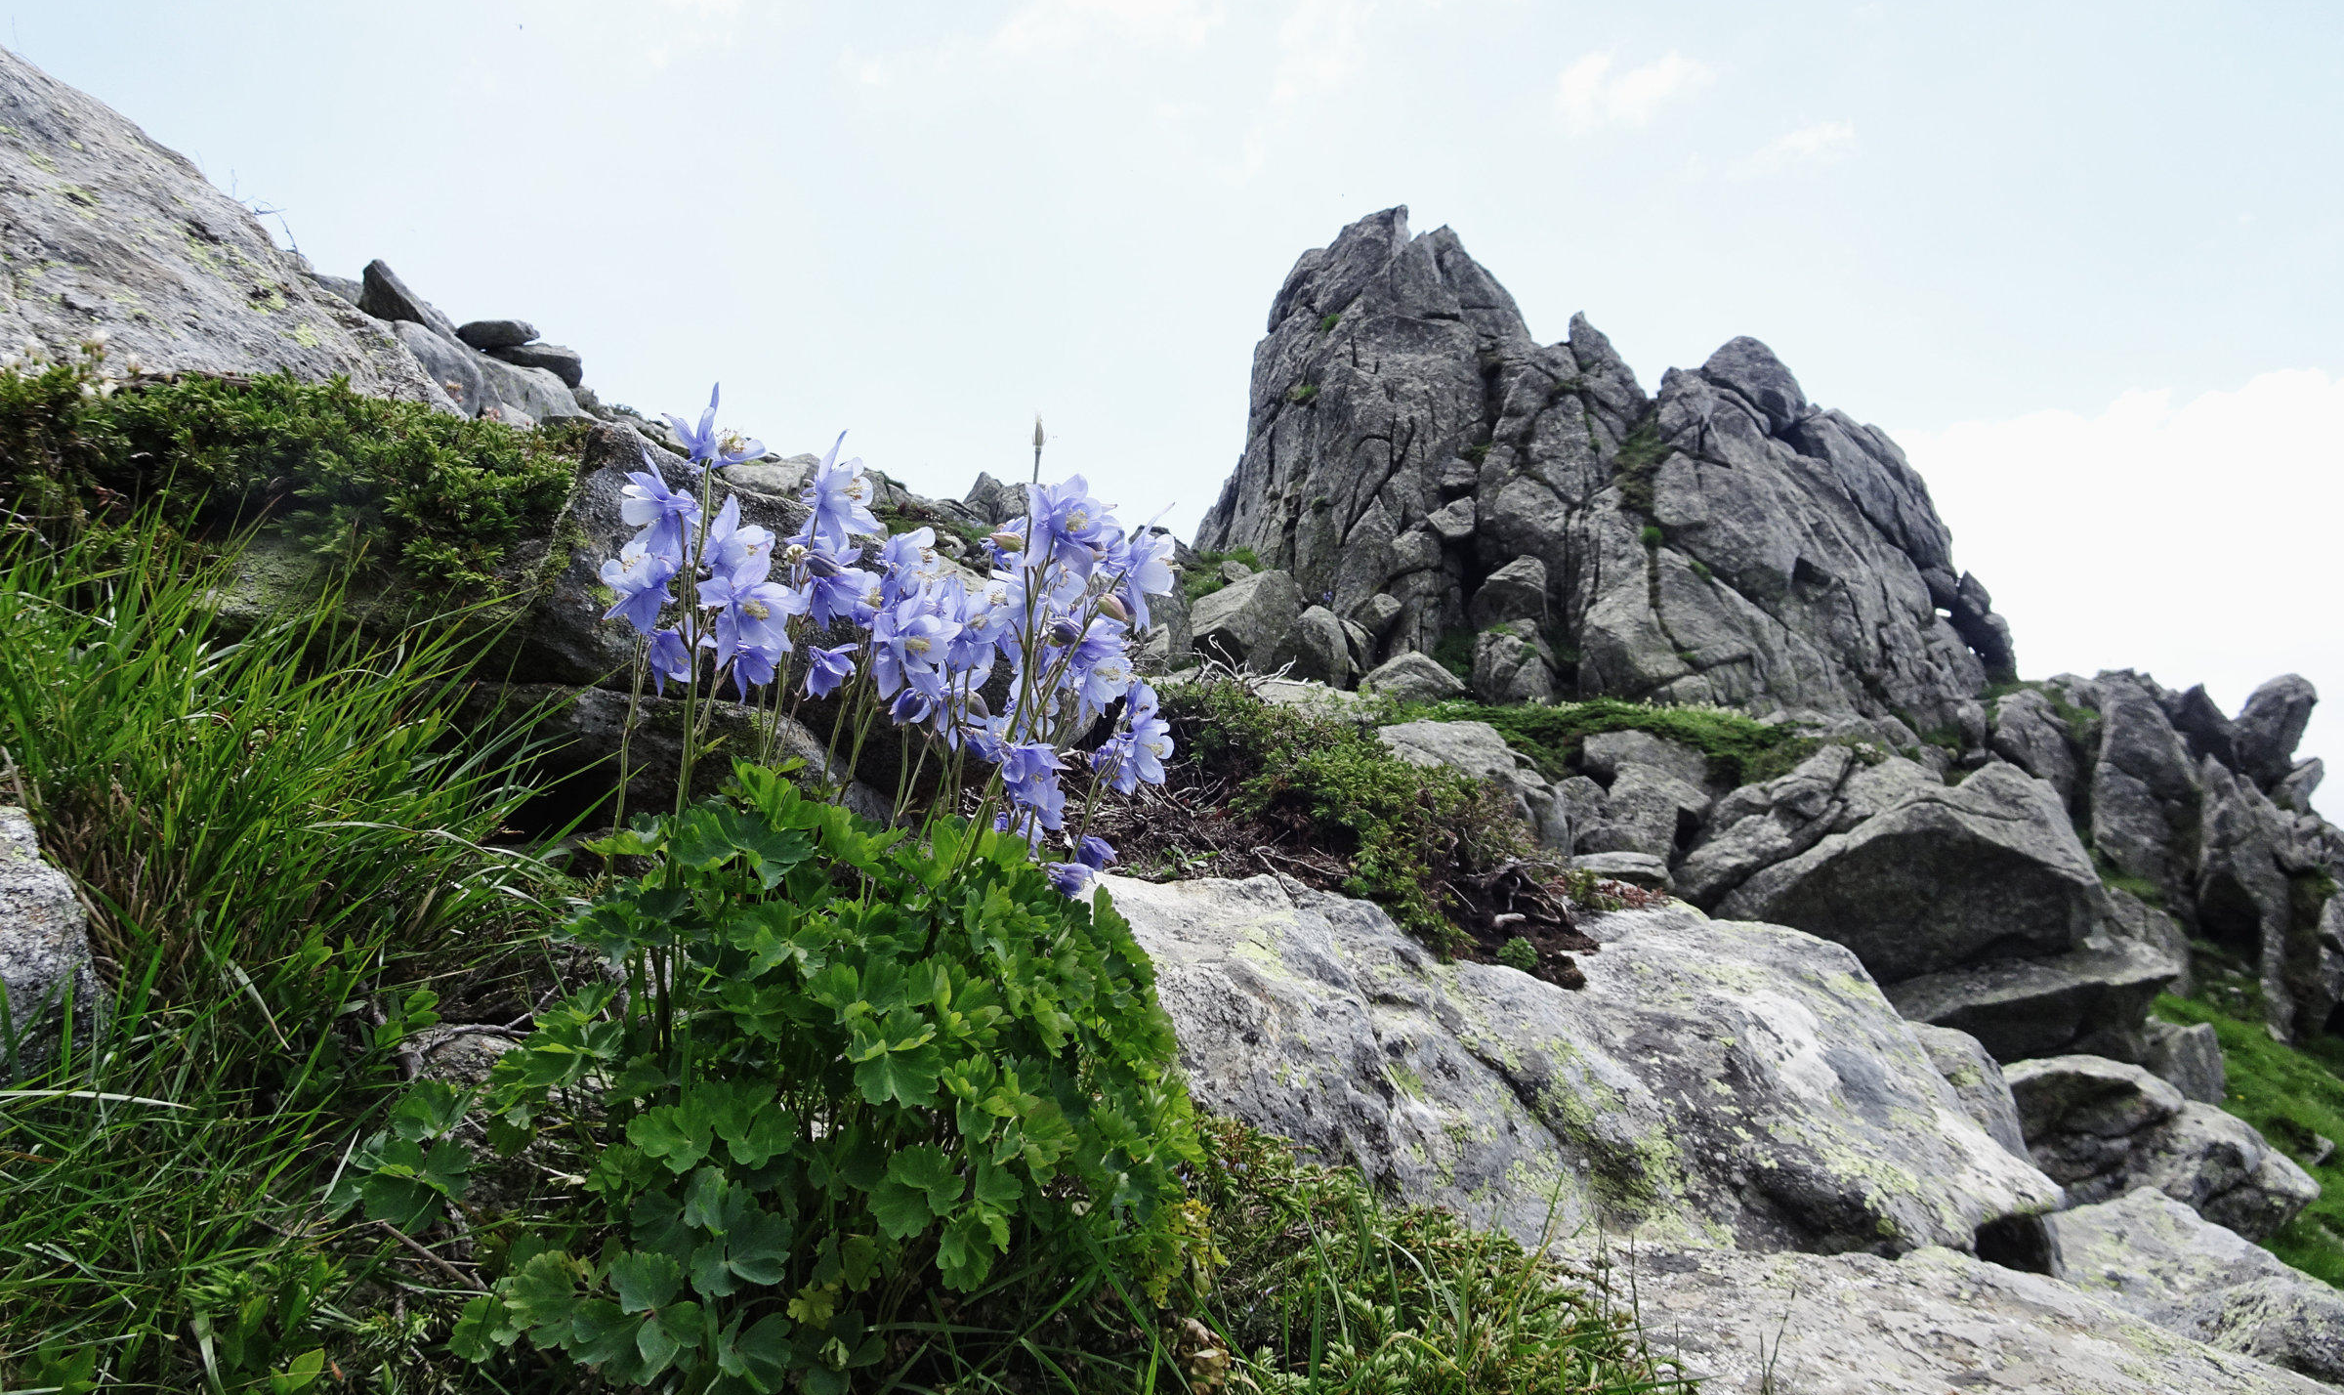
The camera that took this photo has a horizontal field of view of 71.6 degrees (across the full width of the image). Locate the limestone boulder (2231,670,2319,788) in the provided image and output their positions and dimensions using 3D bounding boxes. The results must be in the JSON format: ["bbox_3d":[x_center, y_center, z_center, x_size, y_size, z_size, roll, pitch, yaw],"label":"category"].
[{"bbox_3d":[6.449,0.193,9.500,0.492,0.674,0.468,-3,-5,34],"label":"limestone boulder"}]

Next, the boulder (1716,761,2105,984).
[{"bbox_3d":[2.501,0.592,5.500,1.314,0.733,0.985,-2,-4,24],"label":"boulder"}]

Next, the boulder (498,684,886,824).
[{"bbox_3d":[-0.443,0.052,1.500,0.374,0.130,0.243,1,-4,-16],"label":"boulder"}]

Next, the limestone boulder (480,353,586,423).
[{"bbox_3d":[-1.691,-0.819,4.300,0.300,0.208,0.270,2,-4,-22],"label":"limestone boulder"}]

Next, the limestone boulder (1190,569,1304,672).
[{"bbox_3d":[0.439,-0.450,9.500,0.674,0.610,0.607,0,-4,3],"label":"limestone boulder"}]

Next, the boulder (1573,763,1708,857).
[{"bbox_3d":[1.875,0.450,6.500,0.549,0.395,0.467,-1,-4,16],"label":"boulder"}]

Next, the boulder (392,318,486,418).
[{"bbox_3d":[-1.895,-0.849,4.200,0.268,0.246,0.268,2,-4,-25],"label":"boulder"}]

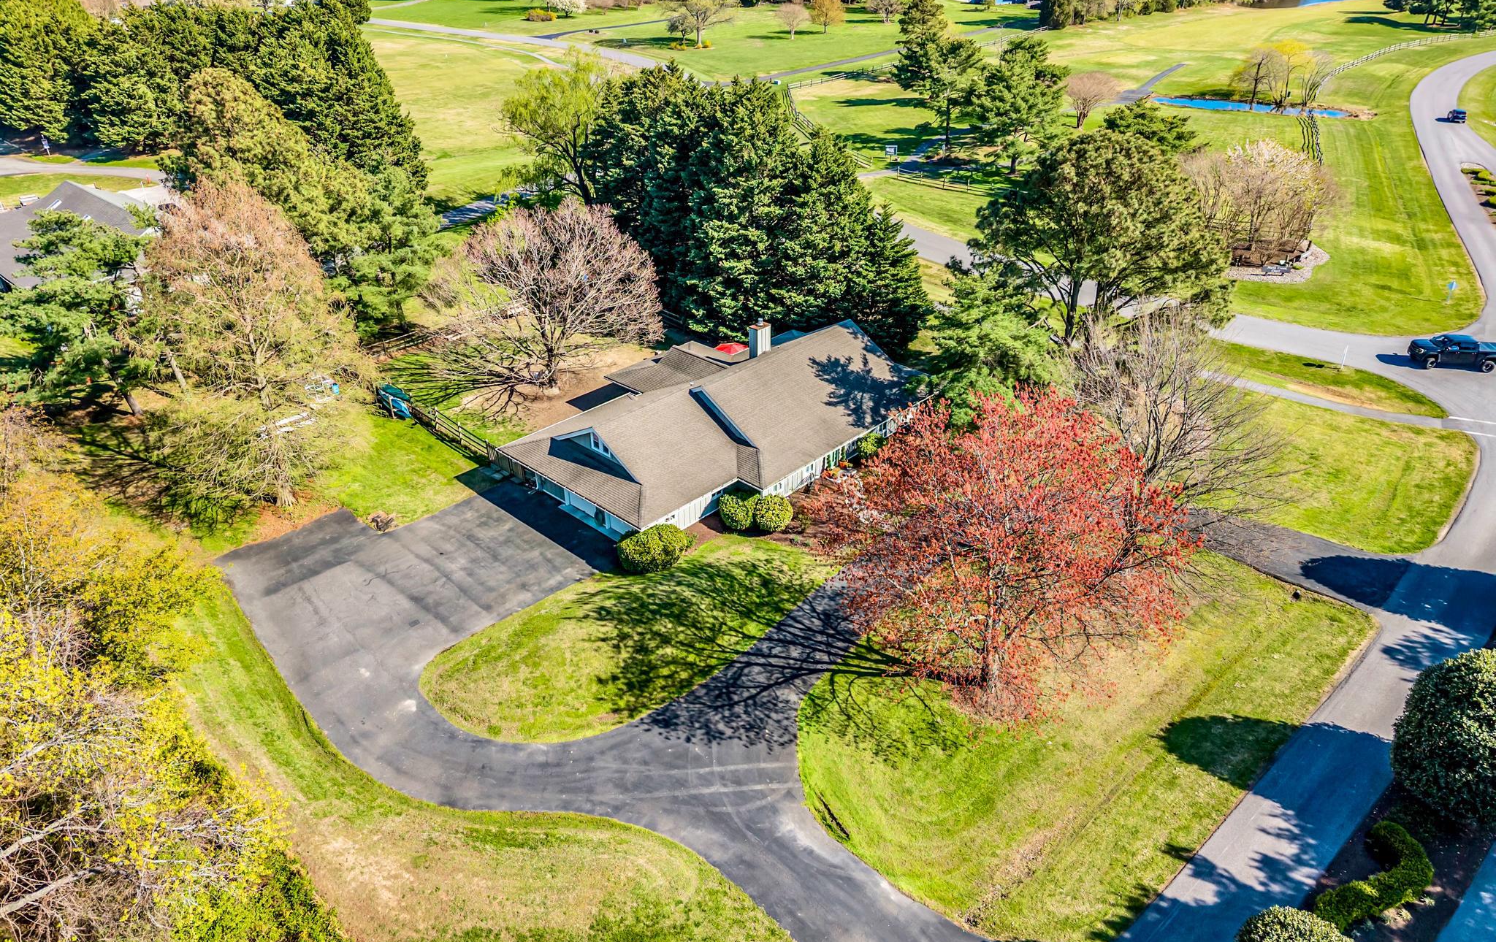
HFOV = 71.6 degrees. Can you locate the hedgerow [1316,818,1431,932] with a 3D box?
[{"bbox_3d":[19.580,12.947,32.211,5.400,0.750,2.100,-24,37,-36],"label":"hedgerow"}]

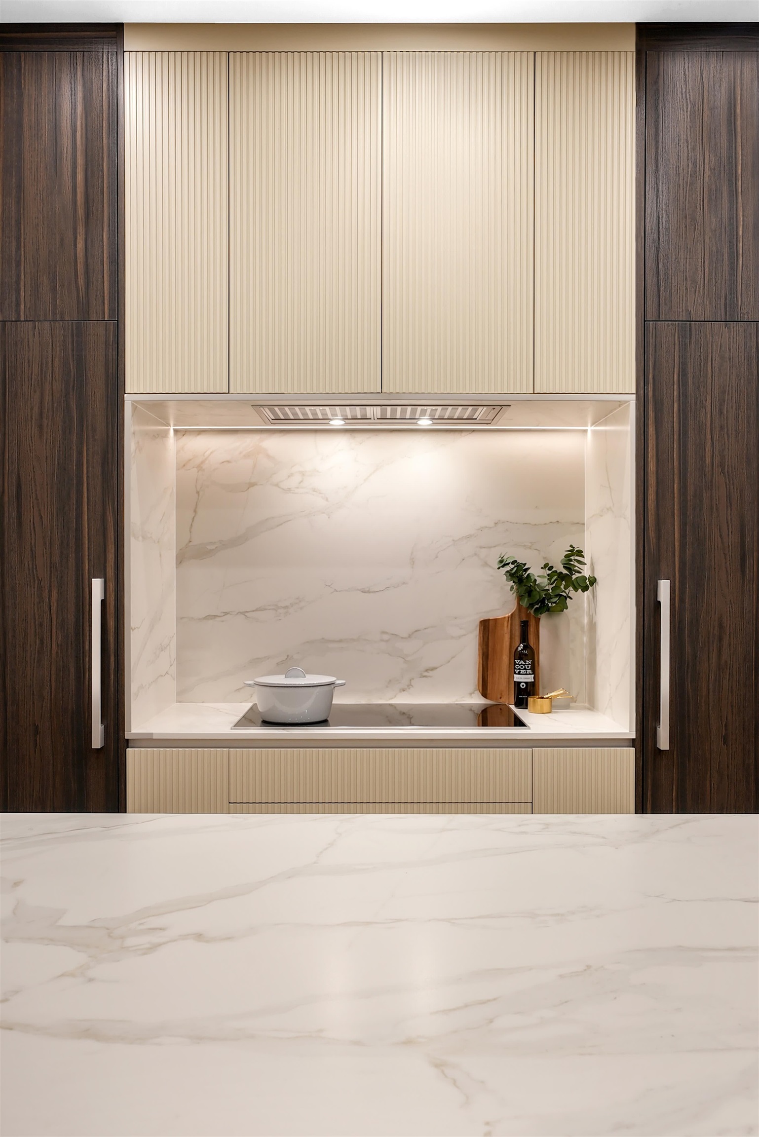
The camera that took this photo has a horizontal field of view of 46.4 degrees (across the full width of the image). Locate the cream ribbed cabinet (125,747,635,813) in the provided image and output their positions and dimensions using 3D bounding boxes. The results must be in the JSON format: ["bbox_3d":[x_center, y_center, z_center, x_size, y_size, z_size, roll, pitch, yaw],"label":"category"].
[{"bbox_3d":[0.004,0.942,2.980,1.542,0.800,0.600,0,0,0],"label":"cream ribbed cabinet"}]

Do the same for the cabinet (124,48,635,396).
[{"bbox_3d":[0.002,-1.048,2.965,1.548,1.044,0.570,0,0,0],"label":"cabinet"}]

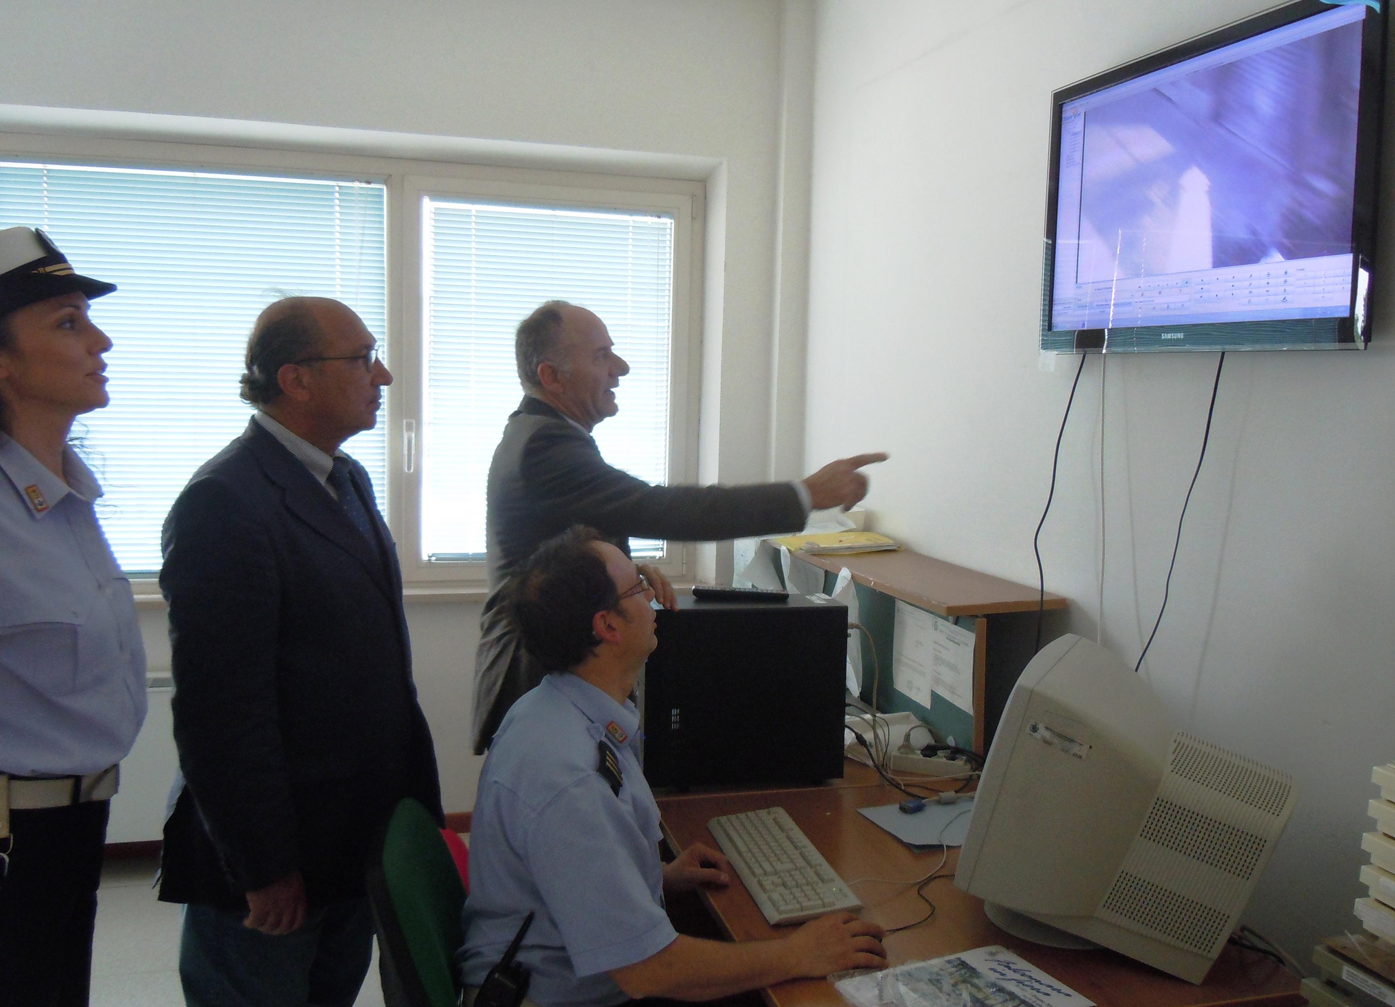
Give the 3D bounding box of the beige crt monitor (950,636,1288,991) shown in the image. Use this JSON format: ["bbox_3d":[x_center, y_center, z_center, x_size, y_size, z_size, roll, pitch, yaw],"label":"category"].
[{"bbox_3d":[0.703,0.513,2.001,0.410,0.415,0.390,19,13,23],"label":"beige crt monitor"}]

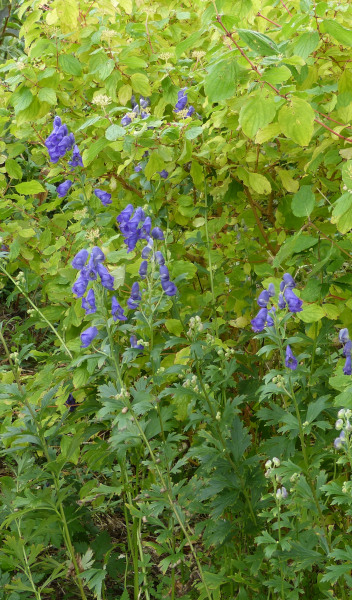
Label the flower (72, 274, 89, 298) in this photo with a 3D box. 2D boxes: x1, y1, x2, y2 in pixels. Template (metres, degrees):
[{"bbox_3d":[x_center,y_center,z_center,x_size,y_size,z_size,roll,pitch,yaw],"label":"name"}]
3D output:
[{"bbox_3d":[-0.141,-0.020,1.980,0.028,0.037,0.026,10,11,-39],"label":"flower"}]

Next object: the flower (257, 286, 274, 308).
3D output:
[{"bbox_3d":[0.154,-0.004,2.320,0.023,0.036,0.027,2,7,-34],"label":"flower"}]

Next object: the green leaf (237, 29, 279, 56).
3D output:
[{"bbox_3d":[0.131,-0.413,2.150,0.074,0.032,0.020,27,-17,10],"label":"green leaf"}]

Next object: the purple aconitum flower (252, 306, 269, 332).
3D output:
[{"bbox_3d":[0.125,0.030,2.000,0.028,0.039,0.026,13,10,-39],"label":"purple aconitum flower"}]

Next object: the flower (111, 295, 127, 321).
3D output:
[{"bbox_3d":[-0.099,0.015,2.300,0.027,0.041,0.027,-11,6,-17],"label":"flower"}]

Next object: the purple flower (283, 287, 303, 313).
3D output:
[{"bbox_3d":[0.200,-0.001,2.300,0.030,0.043,0.027,-20,7,34],"label":"purple flower"}]

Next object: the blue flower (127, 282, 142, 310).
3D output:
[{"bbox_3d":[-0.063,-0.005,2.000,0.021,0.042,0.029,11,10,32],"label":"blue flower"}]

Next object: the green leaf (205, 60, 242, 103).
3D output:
[{"bbox_3d":[0.075,-0.367,2.250,0.052,0.074,0.022,6,-17,8],"label":"green leaf"}]

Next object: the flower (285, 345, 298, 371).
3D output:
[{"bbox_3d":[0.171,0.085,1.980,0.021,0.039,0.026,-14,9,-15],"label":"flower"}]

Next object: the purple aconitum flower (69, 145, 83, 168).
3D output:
[{"bbox_3d":[-0.168,-0.241,2.250,0.022,0.037,0.024,-1,11,-6],"label":"purple aconitum flower"}]

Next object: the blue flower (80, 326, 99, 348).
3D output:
[{"bbox_3d":[-0.146,0.064,2.270,0.030,0.040,0.026,20,10,-26],"label":"blue flower"}]

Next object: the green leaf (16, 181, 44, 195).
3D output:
[{"bbox_3d":[-0.282,-0.218,2.600,0.054,0.025,0.028,0,26,0],"label":"green leaf"}]

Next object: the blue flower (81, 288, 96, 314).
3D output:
[{"bbox_3d":[-0.133,0.002,2.050,0.021,0.038,0.024,-1,9,-9],"label":"blue flower"}]

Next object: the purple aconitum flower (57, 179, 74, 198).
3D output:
[{"bbox_3d":[-0.214,-0.216,2.600,0.029,0.037,0.025,24,7,-26],"label":"purple aconitum flower"}]

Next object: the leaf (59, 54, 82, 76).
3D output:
[{"bbox_3d":[-0.197,-0.437,2.500,0.045,0.043,0.024,8,24,3],"label":"leaf"}]

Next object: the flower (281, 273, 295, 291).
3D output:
[{"bbox_3d":[0.193,-0.032,2.320,0.021,0.030,0.025,-10,7,38],"label":"flower"}]

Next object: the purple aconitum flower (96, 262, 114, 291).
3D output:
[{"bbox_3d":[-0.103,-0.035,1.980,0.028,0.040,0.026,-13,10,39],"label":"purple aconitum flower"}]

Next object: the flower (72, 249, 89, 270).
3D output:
[{"bbox_3d":[-0.146,-0.062,2.050,0.023,0.034,0.025,22,7,43],"label":"flower"}]

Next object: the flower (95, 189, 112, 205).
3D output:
[{"bbox_3d":[-0.141,-0.201,2.600,0.030,0.038,0.025,-29,7,27],"label":"flower"}]

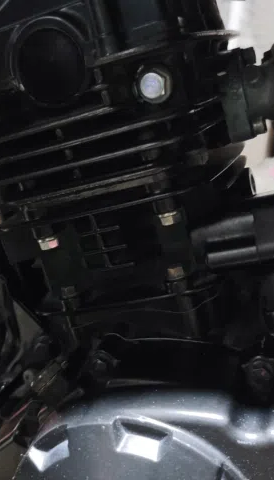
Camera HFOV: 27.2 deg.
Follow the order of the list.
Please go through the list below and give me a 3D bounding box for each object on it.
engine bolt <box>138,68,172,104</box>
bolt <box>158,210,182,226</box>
[{"bbox_3d":[0.010,-0.093,0.342,0.021,0.021,0.012,-9,17,16],"label":"engine bolt"},{"bbox_3d":[0.020,-0.013,0.350,0.015,0.009,0.015,-9,17,16],"label":"bolt"}]

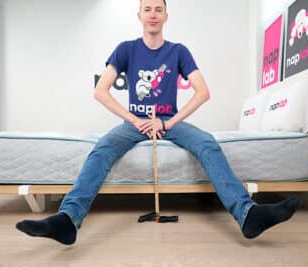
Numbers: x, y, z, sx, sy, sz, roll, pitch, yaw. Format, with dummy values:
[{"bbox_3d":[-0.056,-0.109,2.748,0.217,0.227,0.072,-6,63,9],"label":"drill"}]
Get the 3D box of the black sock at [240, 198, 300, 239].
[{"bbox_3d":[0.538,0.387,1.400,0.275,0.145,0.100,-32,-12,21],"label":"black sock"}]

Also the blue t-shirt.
[{"bbox_3d":[-0.009,-0.355,1.910,0.570,0.510,0.270,0,0,0],"label":"blue t-shirt"}]

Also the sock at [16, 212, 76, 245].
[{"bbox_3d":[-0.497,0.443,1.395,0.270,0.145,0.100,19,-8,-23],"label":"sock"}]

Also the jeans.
[{"bbox_3d":[0.012,0.180,1.710,0.950,0.560,0.660,0,0,0],"label":"jeans"}]

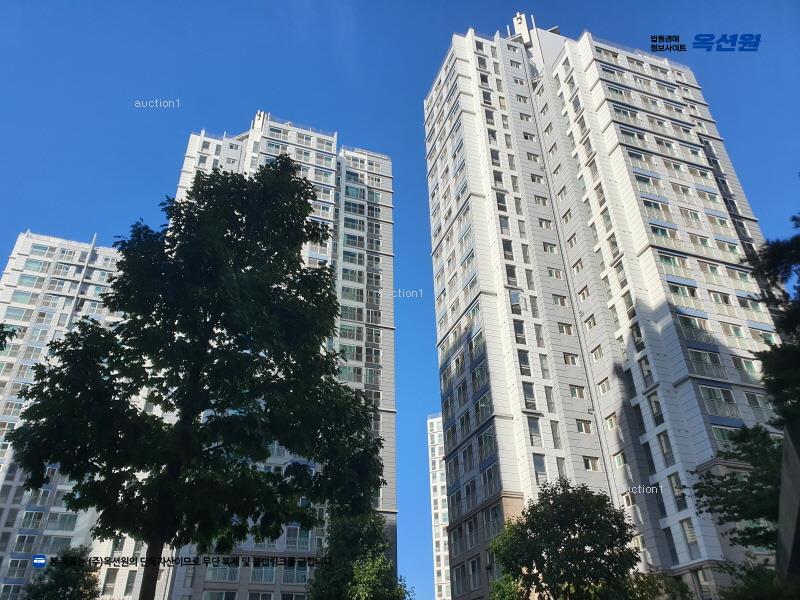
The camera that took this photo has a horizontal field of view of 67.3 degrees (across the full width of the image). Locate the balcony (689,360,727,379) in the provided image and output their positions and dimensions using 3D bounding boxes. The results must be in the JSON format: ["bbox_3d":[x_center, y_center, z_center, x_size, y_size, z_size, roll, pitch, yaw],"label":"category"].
[{"bbox_3d":[21.590,4.840,41.957,2.850,1.030,0.350,10,-34,-16],"label":"balcony"}]

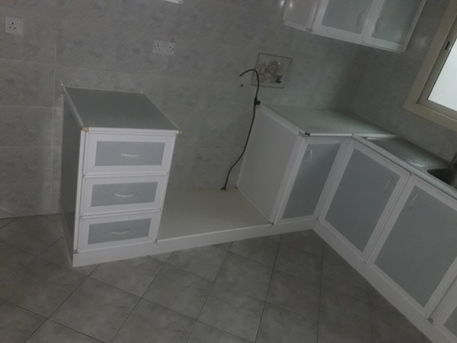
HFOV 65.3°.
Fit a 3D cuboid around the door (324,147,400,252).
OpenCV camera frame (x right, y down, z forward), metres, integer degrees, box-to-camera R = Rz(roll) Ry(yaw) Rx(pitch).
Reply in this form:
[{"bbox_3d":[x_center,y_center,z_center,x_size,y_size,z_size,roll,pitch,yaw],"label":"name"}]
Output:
[{"bbox_3d":[0.979,0.216,2.678,0.020,0.680,0.442,-2,29,-31],"label":"door"}]

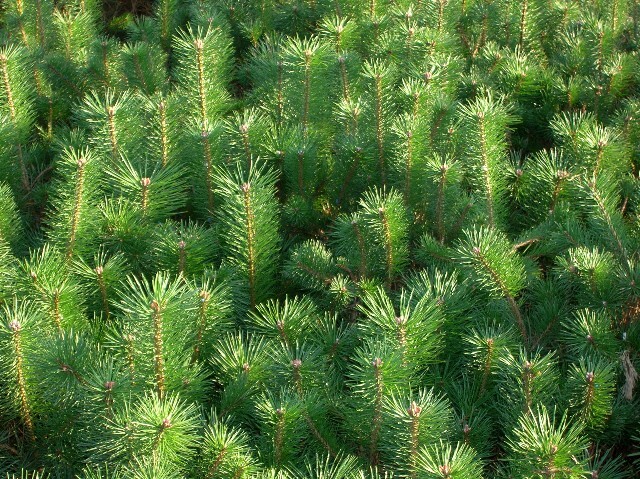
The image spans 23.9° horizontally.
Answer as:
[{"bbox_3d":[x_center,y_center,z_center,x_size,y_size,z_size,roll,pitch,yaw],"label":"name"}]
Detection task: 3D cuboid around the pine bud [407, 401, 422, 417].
[{"bbox_3d":[0.125,0.224,2.000,0.019,0.021,0.018,0,32,0],"label":"pine bud"}]

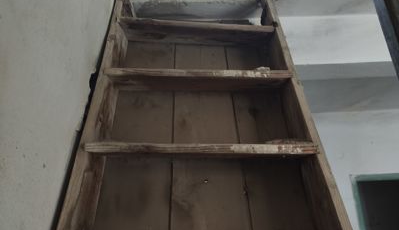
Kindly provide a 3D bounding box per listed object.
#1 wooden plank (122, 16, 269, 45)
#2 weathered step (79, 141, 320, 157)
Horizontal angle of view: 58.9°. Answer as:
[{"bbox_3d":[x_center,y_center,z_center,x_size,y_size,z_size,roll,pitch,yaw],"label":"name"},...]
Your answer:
[{"bbox_3d":[-0.011,-0.344,1.515,0.630,0.027,0.165,3,-12,-1],"label":"wooden plank"},{"bbox_3d":[0.004,0.112,1.036,0.630,0.026,0.165,1,-13,-1],"label":"weathered step"}]

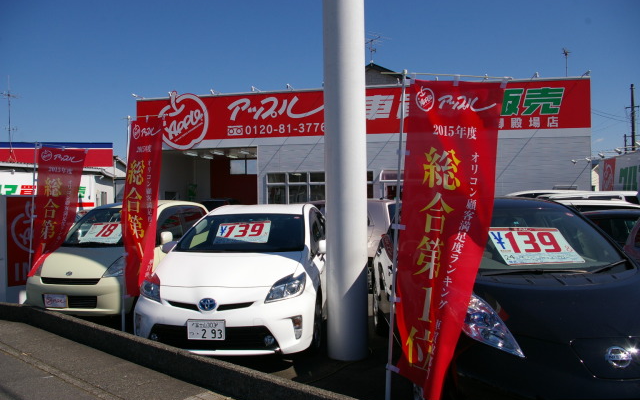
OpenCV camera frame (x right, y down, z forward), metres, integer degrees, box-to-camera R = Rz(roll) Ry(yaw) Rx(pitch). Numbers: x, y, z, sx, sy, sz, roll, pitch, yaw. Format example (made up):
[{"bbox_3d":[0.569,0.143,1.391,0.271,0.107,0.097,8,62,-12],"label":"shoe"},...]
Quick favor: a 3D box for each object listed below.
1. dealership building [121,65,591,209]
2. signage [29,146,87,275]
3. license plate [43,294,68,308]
[{"bbox_3d":[1.550,-0.970,20.800,14.600,5.100,8.000,-1,0,12],"label":"dealership building"},{"bbox_3d":[-3.600,0.150,7.300,0.580,1.800,0.280,0,0,-6],"label":"signage"},{"bbox_3d":[-3.300,1.255,6.650,0.330,0.165,0.025,-1,0,13],"label":"license plate"}]

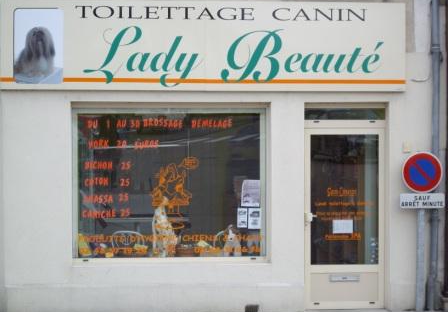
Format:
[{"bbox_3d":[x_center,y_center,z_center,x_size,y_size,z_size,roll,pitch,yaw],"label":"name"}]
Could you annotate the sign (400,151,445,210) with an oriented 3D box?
[{"bbox_3d":[2.211,0.273,16.123,0.506,0.623,0.040,0,0,-6],"label":"sign"}]

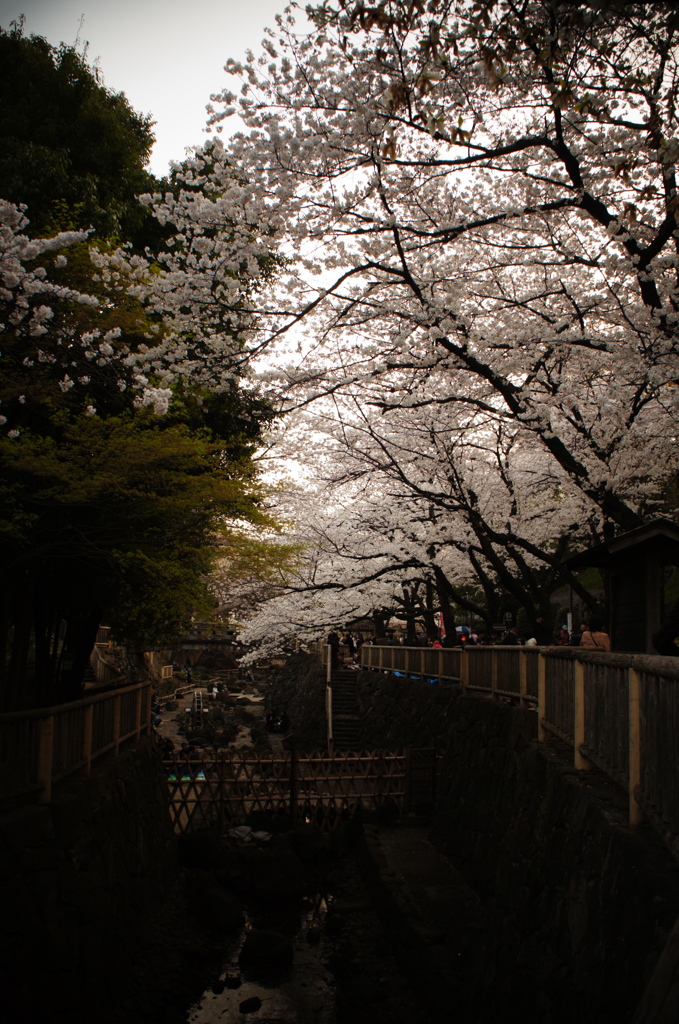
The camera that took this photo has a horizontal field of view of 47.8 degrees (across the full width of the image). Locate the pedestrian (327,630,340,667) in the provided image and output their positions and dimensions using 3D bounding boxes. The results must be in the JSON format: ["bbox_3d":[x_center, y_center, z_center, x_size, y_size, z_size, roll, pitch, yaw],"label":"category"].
[{"bbox_3d":[-0.274,6.254,35.000,0.520,1.680,0.340,-2,-9,14],"label":"pedestrian"}]

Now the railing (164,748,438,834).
[{"bbox_3d":[-0.932,6.829,18.800,6.750,1.950,0.250,1,-9,-6],"label":"railing"}]

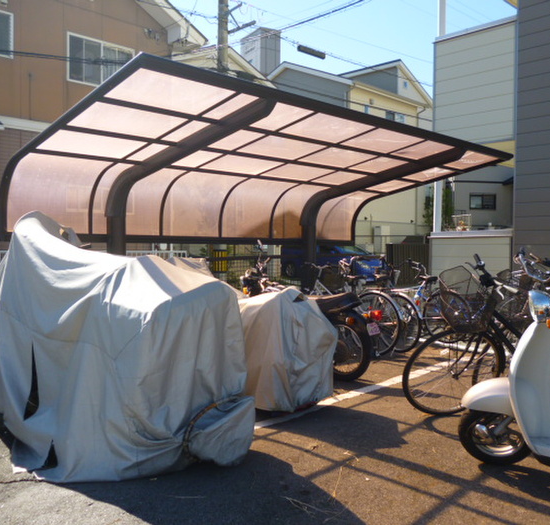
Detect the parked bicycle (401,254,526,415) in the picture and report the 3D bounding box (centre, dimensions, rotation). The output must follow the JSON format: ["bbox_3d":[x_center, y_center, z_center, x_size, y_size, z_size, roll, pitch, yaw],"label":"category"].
[{"bbox_3d":[1.545,0.516,3.227,1.680,1.080,0.620,2,2,40],"label":"parked bicycle"}]

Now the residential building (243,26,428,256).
[{"bbox_3d":[3.101,-3.911,25.363,7.800,8.800,7.000,-1,2,-44],"label":"residential building"}]

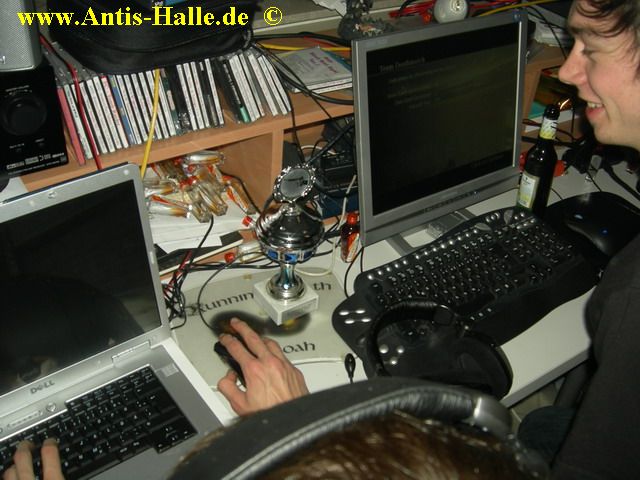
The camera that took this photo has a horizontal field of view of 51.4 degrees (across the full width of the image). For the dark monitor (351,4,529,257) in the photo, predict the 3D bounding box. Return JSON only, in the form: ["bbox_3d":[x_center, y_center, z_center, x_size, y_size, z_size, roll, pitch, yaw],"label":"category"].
[{"bbox_3d":[0.205,-0.200,1.234,0.390,0.409,0.175,-19,37,-28],"label":"dark monitor"}]

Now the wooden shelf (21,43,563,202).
[{"bbox_3d":[0.056,-0.266,1.436,1.360,0.262,0.350,-19,43,-28],"label":"wooden shelf"}]

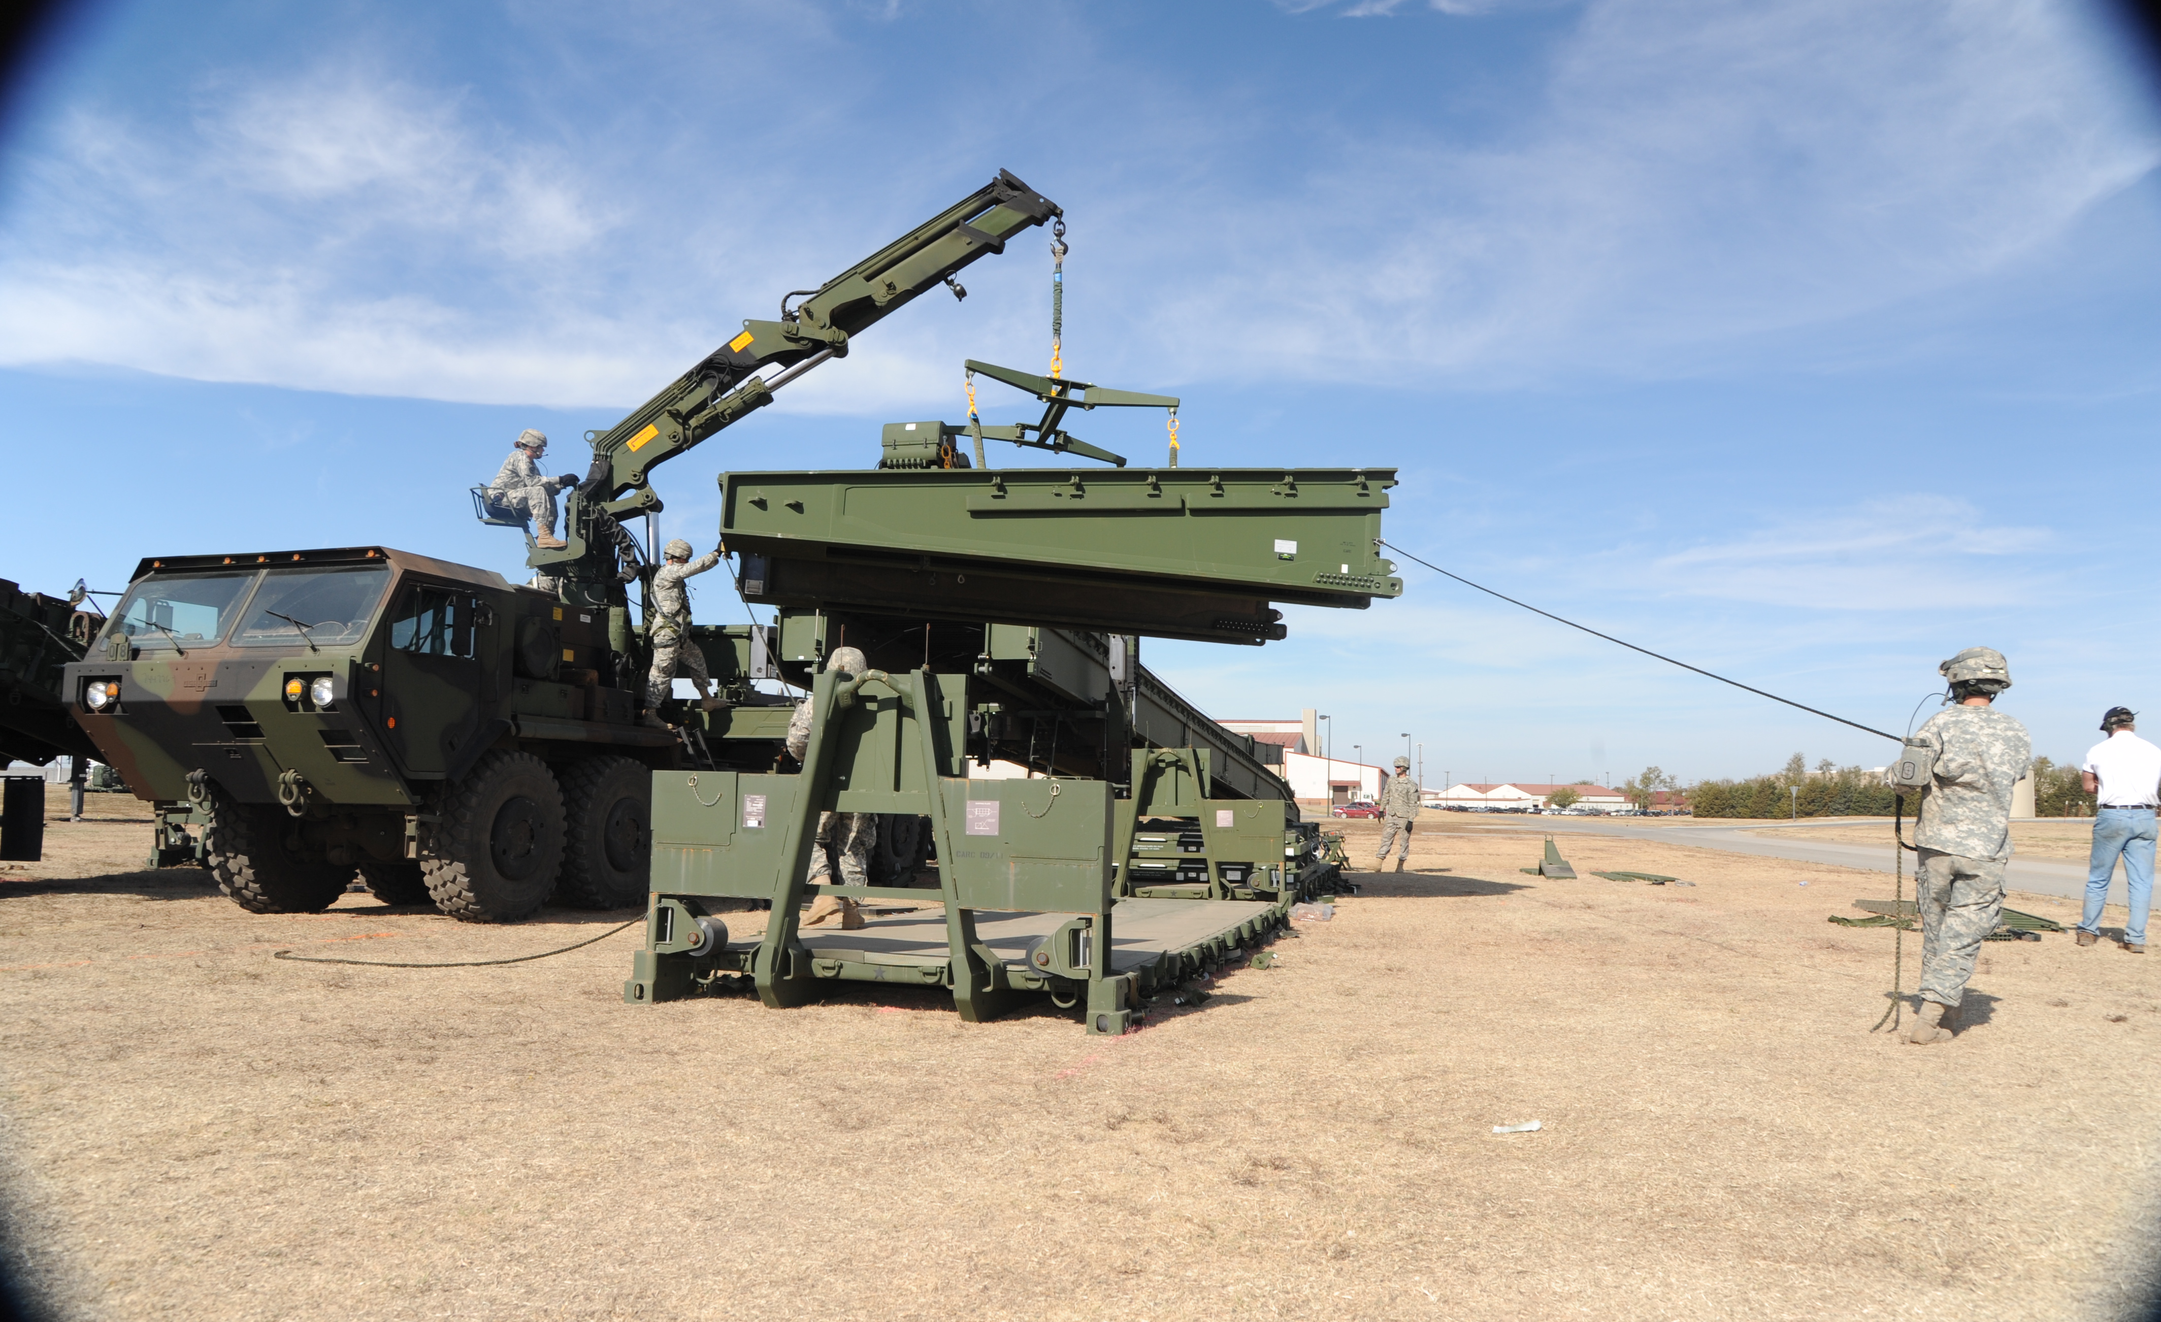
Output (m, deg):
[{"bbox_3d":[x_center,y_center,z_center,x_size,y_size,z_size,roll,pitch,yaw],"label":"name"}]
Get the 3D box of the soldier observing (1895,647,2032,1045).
[{"bbox_3d":[4.055,0.828,6.600,0.560,1.797,0.480,-1,-6,17],"label":"soldier observing"}]

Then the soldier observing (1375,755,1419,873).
[{"bbox_3d":[4.727,2.284,21.500,0.620,1.767,0.420,-2,-6,33],"label":"soldier observing"}]

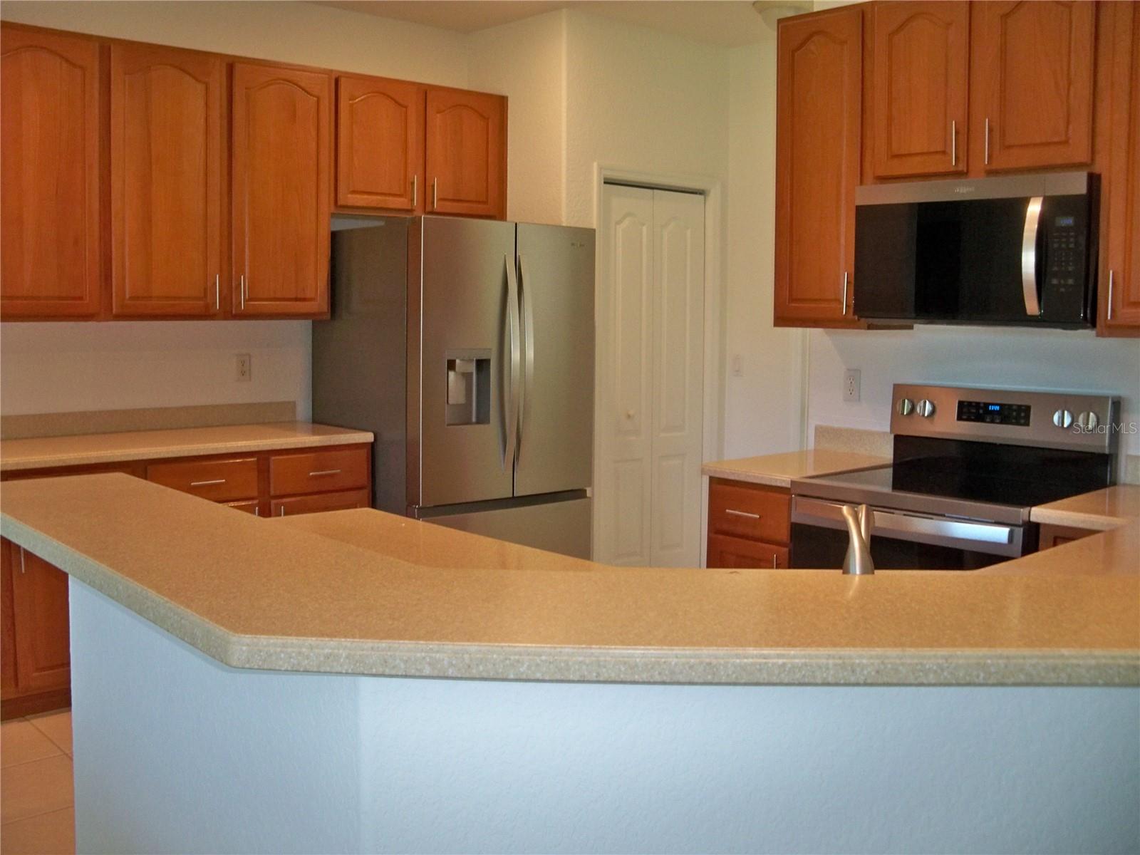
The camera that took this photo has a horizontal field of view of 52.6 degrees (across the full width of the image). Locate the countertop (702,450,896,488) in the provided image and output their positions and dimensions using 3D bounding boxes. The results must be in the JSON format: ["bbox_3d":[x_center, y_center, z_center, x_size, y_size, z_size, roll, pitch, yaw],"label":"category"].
[{"bbox_3d":[0.812,0.141,3.954,0.656,0.038,0.377,-4,8,-41],"label":"countertop"}]

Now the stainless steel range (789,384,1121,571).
[{"bbox_3d":[1.163,0.484,3.549,0.679,1.189,0.760,-4,8,-41],"label":"stainless steel range"}]

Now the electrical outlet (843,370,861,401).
[{"bbox_3d":[1.022,-0.152,4.180,0.008,0.116,0.072,-4,8,-41],"label":"electrical outlet"}]

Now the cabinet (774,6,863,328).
[{"bbox_3d":[0.944,-0.874,3.967,0.320,1.071,0.393,-4,8,-41],"label":"cabinet"}]

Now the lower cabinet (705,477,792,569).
[{"bbox_3d":[0.820,0.593,4.008,0.626,0.876,0.371,-4,8,-41],"label":"lower cabinet"}]

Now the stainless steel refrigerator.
[{"bbox_3d":[-0.522,0.002,5.212,0.912,1.791,0.890,-4,8,-41],"label":"stainless steel refrigerator"}]

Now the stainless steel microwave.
[{"bbox_3d":[1.292,-0.530,3.543,0.390,0.425,0.760,-4,8,-41],"label":"stainless steel microwave"}]

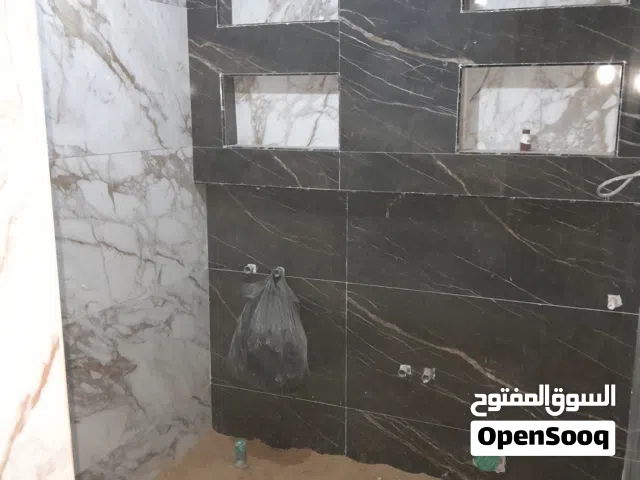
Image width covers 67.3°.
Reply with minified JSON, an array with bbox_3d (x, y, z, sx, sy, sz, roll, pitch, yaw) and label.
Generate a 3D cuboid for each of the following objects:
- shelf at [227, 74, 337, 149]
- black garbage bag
[{"bbox_3d":[-0.159,-0.567,2.142,0.547,0.324,0.136,5,12,17],"label":"shelf"},{"bbox_3d":[-0.251,0.433,2.297,0.409,0.620,0.207,5,12,17],"label":"black garbage bag"}]

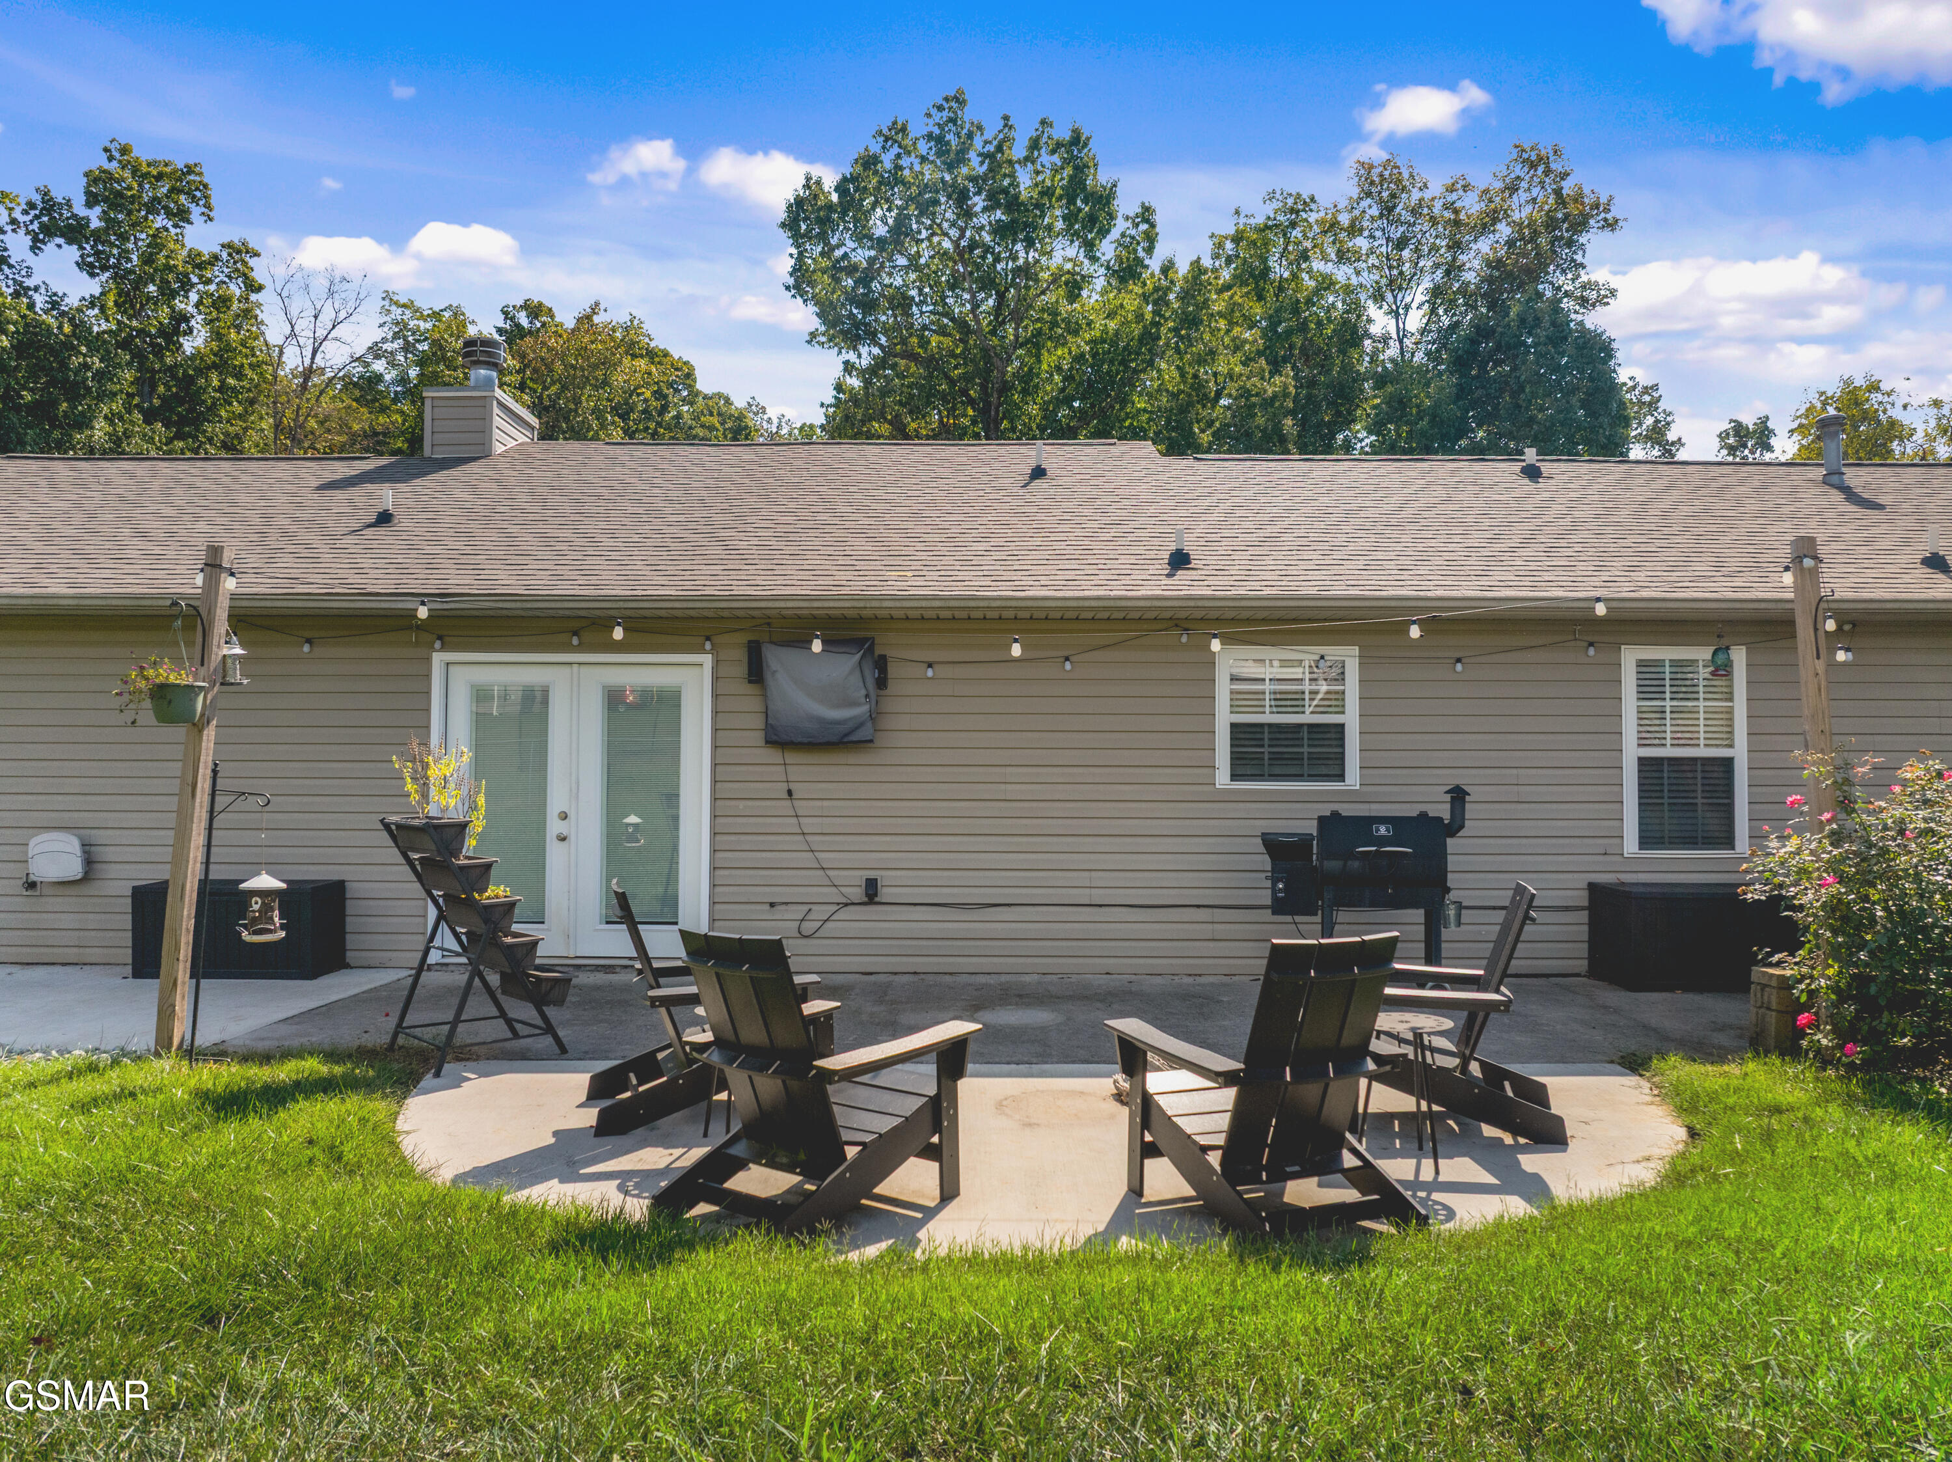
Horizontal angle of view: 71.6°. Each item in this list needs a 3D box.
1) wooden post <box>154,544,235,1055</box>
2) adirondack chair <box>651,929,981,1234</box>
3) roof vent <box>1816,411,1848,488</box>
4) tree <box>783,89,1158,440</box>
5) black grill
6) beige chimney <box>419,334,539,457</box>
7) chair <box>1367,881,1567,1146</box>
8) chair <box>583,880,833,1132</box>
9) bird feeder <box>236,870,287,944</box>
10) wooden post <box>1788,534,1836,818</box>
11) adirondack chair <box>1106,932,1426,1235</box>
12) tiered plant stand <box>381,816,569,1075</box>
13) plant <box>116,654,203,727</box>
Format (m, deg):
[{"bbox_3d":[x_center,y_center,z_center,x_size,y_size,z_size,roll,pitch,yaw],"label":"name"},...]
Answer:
[{"bbox_3d":[-3.949,0.338,6.843,0.090,2.562,0.090,4,-2,0],"label":"wooden post"},{"bbox_3d":[-0.564,1.111,4.523,0.789,0.965,0.893,-1,-2,38],"label":"adirondack chair"},{"bbox_3d":[7.139,-2.334,11.261,0.254,0.626,0.254,0,-2,1],"label":"roof vent"},{"bbox_3d":[-0.156,-7.088,35.243,9.700,19.550,9.300,0,-2,1],"label":"tree"},{"bbox_3d":[2.330,0.989,8.114,1.260,1.295,0.580,0,-2,0],"label":"black grill"},{"bbox_3d":[-4.750,-3.131,13.061,0.674,1.248,1.181,0,-2,1],"label":"beige chimney"},{"bbox_3d":[1.943,1.124,5.636,0.893,0.965,0.789,0,-2,16],"label":"chair"},{"bbox_3d":[-1.178,1.127,5.774,0.893,0.965,0.789,1,-2,-19],"label":"chair"},{"bbox_3d":[-3.138,0.774,5.950,0.215,0.310,0.215,0,-2,1],"label":"bird feeder"},{"bbox_3d":[4.027,0.325,6.478,0.090,2.527,0.090,-2,-2,17],"label":"wooden post"},{"bbox_3d":[0.980,1.110,4.441,0.789,0.965,0.893,1,-2,-22],"label":"adirondack chair"},{"bbox_3d":[-2.459,1.004,6.667,0.690,1.163,0.660,2,-2,-41],"label":"tiered plant stand"},{"bbox_3d":[-3.823,-0.188,6.350,0.420,0.320,0.310,0,-2,1],"label":"plant"}]

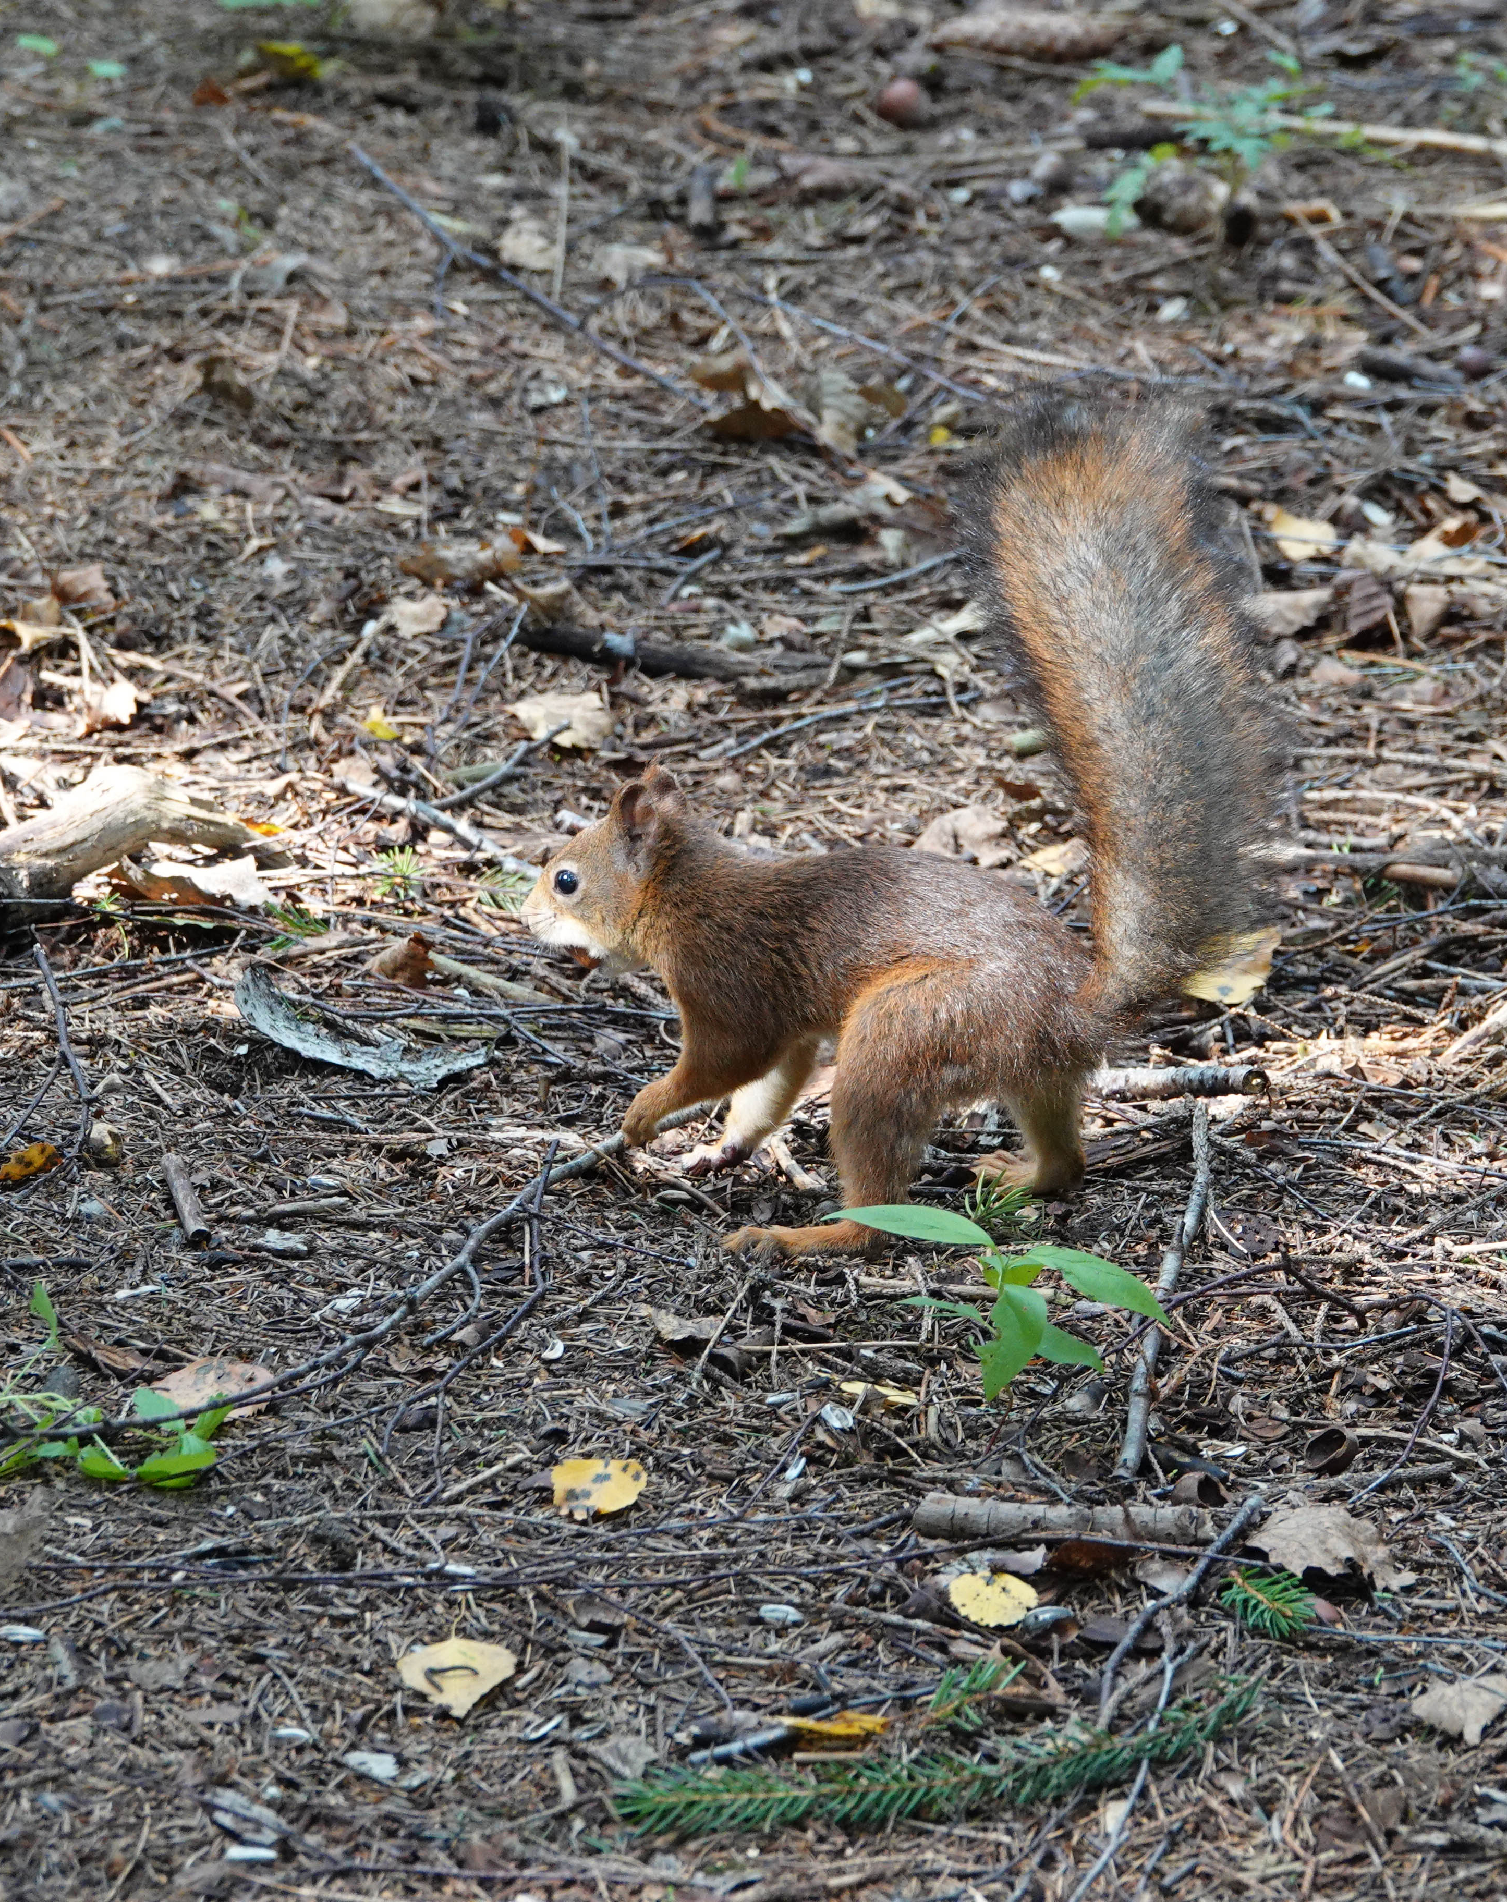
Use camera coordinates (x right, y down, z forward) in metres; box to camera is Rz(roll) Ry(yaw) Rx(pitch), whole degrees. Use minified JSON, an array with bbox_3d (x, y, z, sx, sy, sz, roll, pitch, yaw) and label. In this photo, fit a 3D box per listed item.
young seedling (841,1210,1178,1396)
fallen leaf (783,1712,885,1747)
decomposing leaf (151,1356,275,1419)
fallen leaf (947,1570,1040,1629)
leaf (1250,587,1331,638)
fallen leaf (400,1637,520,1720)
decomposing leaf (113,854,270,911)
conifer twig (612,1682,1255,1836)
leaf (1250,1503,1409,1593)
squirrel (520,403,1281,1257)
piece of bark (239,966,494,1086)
[{"bbox_3d":[0.085,0.122,4.146,0.104,0.068,0.078,1,22,0],"label":"young seedling"},{"bbox_3d":[0.025,0.244,3.947,0.036,0.006,0.020,0,21,0],"label":"fallen leaf"},{"bbox_3d":[-0.180,0.146,4.201,0.044,0.007,0.044,0,21,0],"label":"decomposing leaf"},{"bbox_3d":[0.071,0.193,3.749,0.028,0.006,0.027,0,25,0],"label":"fallen leaf"},{"bbox_3d":[0.186,-0.118,4.411,0.031,0.011,0.024,0,25,0],"label":"leaf"},{"bbox_3d":[-0.087,0.213,3.702,0.035,0.009,0.036,0,25,0],"label":"fallen leaf"},{"bbox_3d":[-0.207,-0.025,4.637,0.056,0.013,0.034,0,21,0],"label":"decomposing leaf"},{"bbox_3d":[0.056,0.254,3.901,0.200,0.020,0.040,-7,22,-17],"label":"conifer twig"},{"bbox_3d":[0.184,0.192,4.050,0.052,0.014,0.034,1,22,0],"label":"leaf"},{"bbox_3d":[0.047,-0.038,3.945,0.232,0.260,0.090,6,26,13],"label":"squirrel"},{"bbox_3d":[-0.140,0.027,4.479,0.092,0.025,0.045,9,22,23],"label":"piece of bark"}]

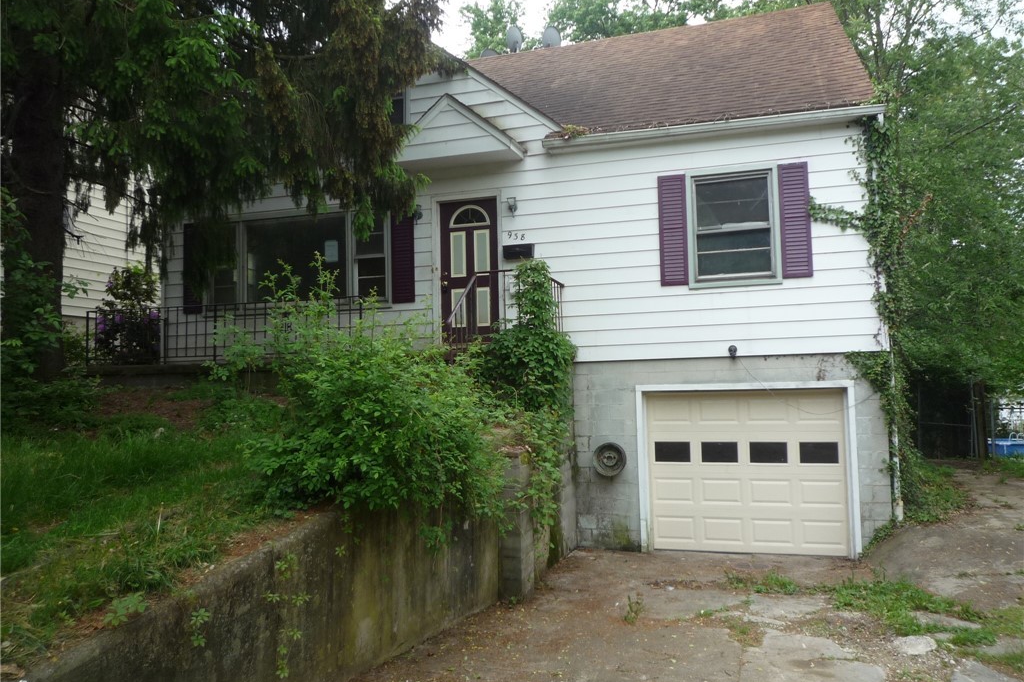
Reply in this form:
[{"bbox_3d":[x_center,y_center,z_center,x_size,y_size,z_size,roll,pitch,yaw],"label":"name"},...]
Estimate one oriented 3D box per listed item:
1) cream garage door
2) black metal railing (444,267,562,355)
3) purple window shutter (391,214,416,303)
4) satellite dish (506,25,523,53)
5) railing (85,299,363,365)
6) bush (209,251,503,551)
[{"bbox_3d":[2.923,1.642,9.379,2.410,2.065,0.060,-2,-4,16],"label":"cream garage door"},{"bbox_3d":[0.022,-0.242,8.941,0.810,1.190,2.400,-2,-4,16],"label":"black metal railing"},{"bbox_3d":[-1.594,-1.267,10.731,0.355,1.435,0.040,-2,-4,16],"label":"purple window shutter"},{"bbox_3d":[0.048,-5.781,14.274,0.300,0.580,0.500,2,-5,-42],"label":"satellite dish"},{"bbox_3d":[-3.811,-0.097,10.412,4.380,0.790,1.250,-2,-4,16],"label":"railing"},{"bbox_3d":[-1.208,0.403,6.109,2.200,2.110,2.150,-2,-4,16],"label":"bush"}]

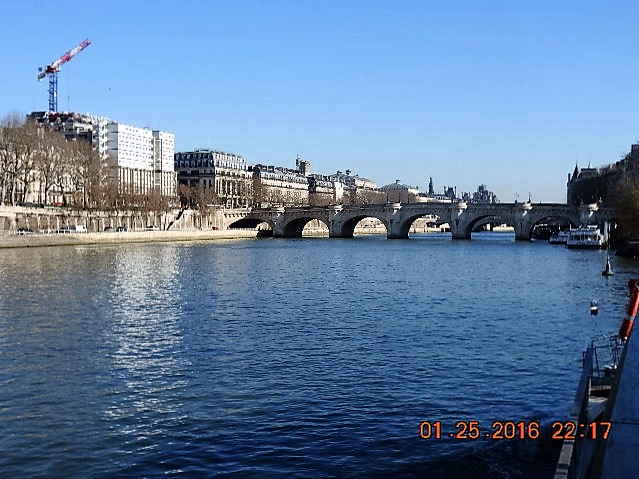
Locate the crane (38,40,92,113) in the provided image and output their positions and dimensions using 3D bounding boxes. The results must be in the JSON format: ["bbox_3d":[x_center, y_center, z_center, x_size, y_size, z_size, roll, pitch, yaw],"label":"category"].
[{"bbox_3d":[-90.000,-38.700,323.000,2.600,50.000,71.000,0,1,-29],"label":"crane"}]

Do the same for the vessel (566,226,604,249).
[{"bbox_3d":[59.900,-0.800,207.500,7.000,4.800,27.000,0,1,17],"label":"vessel"}]

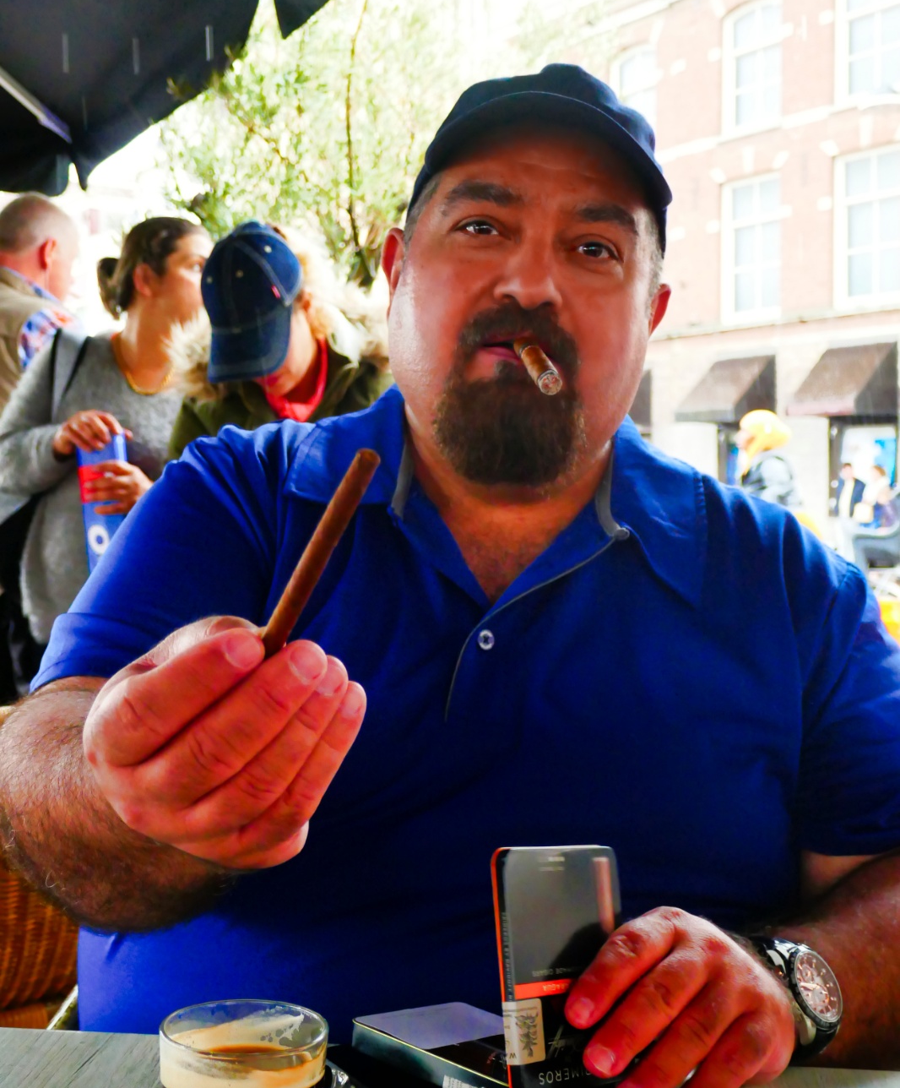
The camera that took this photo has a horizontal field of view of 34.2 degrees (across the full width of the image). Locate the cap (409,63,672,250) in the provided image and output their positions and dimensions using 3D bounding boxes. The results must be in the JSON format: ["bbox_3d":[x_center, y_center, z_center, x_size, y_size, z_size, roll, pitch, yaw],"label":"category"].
[{"bbox_3d":[0.056,-0.229,0.870,0.166,0.128,0.265,11,-4,3],"label":"cap"}]

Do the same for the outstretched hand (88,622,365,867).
[{"bbox_3d":[-0.085,0.074,0.540,0.088,0.089,0.115,-1,-19,-32],"label":"outstretched hand"}]

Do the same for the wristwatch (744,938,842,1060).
[{"bbox_3d":[0.155,0.222,0.698,0.056,0.064,0.046,-39,-6,31],"label":"wristwatch"}]

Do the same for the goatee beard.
[{"bbox_3d":[0.033,-0.080,0.812,0.080,0.100,0.055,11,2,3],"label":"goatee beard"}]

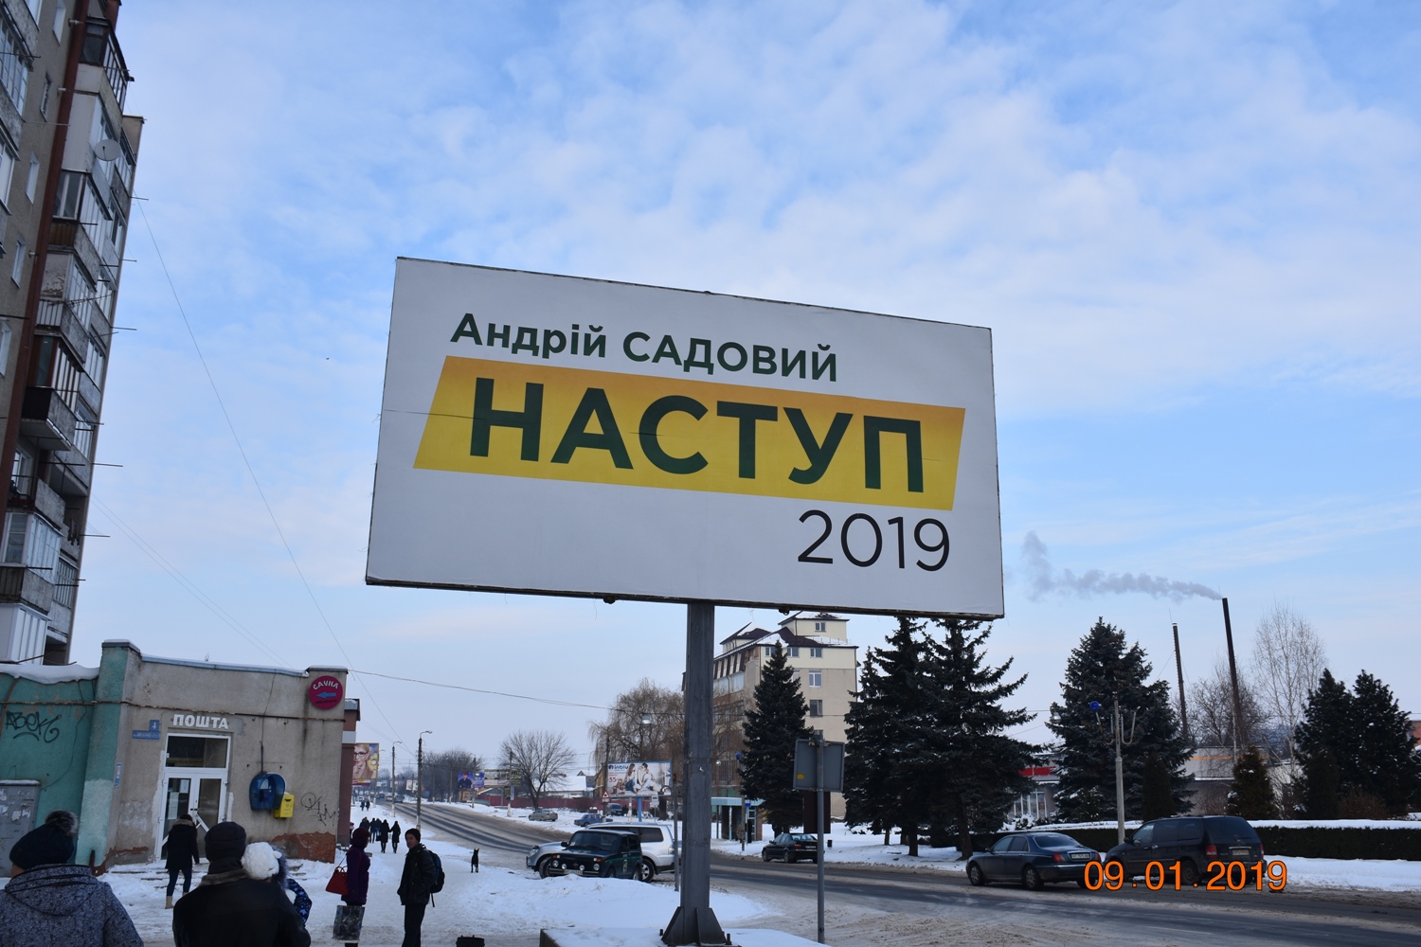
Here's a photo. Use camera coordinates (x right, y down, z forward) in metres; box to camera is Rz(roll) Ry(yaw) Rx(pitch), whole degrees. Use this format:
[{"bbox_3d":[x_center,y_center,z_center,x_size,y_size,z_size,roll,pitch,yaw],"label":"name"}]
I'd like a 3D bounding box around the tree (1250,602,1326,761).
[{"bbox_3d":[37.547,15.927,76.835,4.971,14.757,4.971,-6,-16,25],"label":"tree"}]

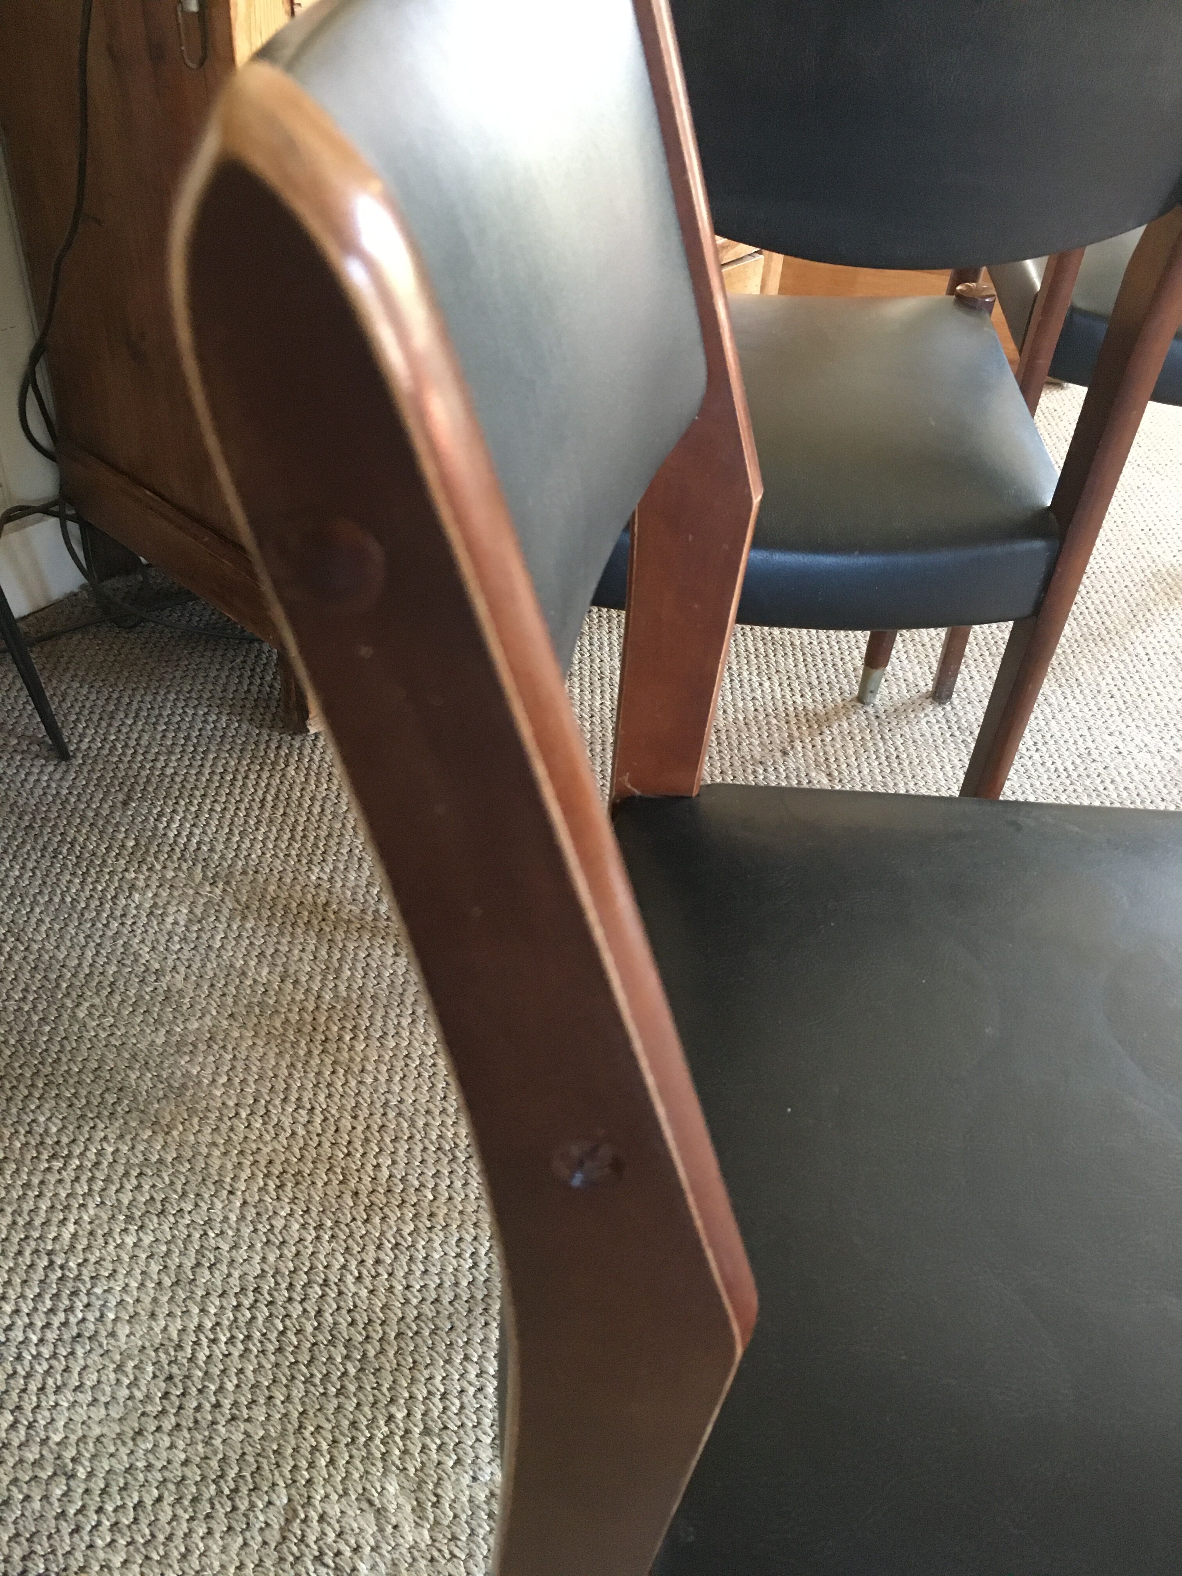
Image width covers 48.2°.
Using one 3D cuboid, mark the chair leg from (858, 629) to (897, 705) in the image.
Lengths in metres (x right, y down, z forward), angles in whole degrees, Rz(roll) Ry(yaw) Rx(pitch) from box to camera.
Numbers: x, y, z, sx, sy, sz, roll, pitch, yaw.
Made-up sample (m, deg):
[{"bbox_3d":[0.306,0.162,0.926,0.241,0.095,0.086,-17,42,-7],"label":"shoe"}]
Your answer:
[{"bbox_3d":[0.326,-0.263,1.332,0.032,0.435,0.032,7,40,2],"label":"chair leg"}]

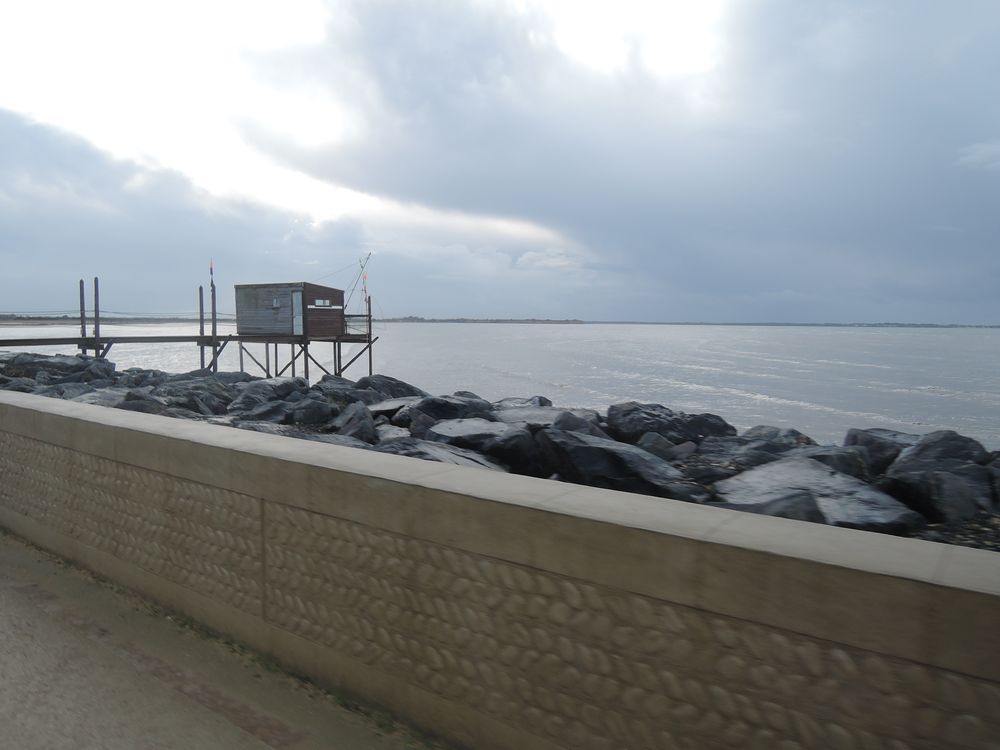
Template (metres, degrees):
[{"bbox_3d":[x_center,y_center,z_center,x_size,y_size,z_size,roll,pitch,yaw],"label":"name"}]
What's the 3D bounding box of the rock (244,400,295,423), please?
[{"bbox_3d":[-3.168,0.536,9.501,0.665,0.348,0.532,-1,5,-19],"label":"rock"}]

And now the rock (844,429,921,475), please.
[{"bbox_3d":[4.104,0.838,7.400,0.800,0.480,0.750,4,5,38],"label":"rock"}]

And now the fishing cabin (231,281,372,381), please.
[{"bbox_3d":[-9.430,-2.048,33.557,5.200,4.450,4.100,4,5,38],"label":"fishing cabin"}]

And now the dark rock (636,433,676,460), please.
[{"bbox_3d":[1.692,0.780,7.500,0.413,0.318,0.351,2,4,13],"label":"dark rock"}]

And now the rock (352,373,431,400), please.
[{"bbox_3d":[-2.060,0.299,13.204,1.364,0.581,1.023,0,4,-9],"label":"rock"}]

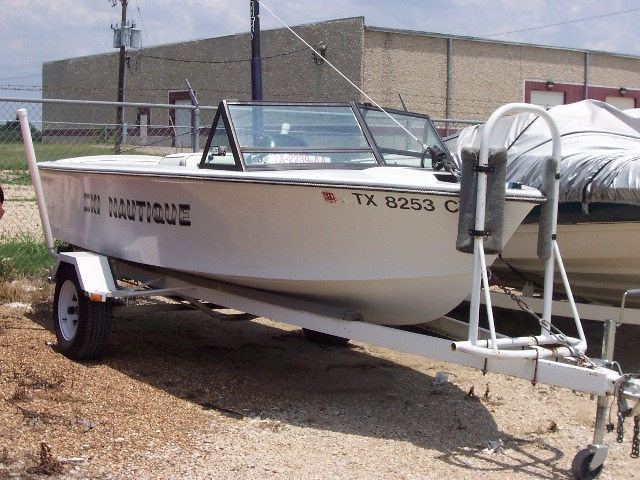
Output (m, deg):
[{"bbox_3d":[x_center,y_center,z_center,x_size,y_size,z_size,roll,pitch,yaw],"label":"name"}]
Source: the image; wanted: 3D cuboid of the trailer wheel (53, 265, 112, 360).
[{"bbox_3d":[-1.643,0.487,7.276,0.209,0.680,0.680,0,5,-32],"label":"trailer wheel"}]

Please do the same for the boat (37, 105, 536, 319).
[{"bbox_3d":[-0.350,-0.235,7.076,1.920,1.271,5.160,0,5,-32],"label":"boat"}]

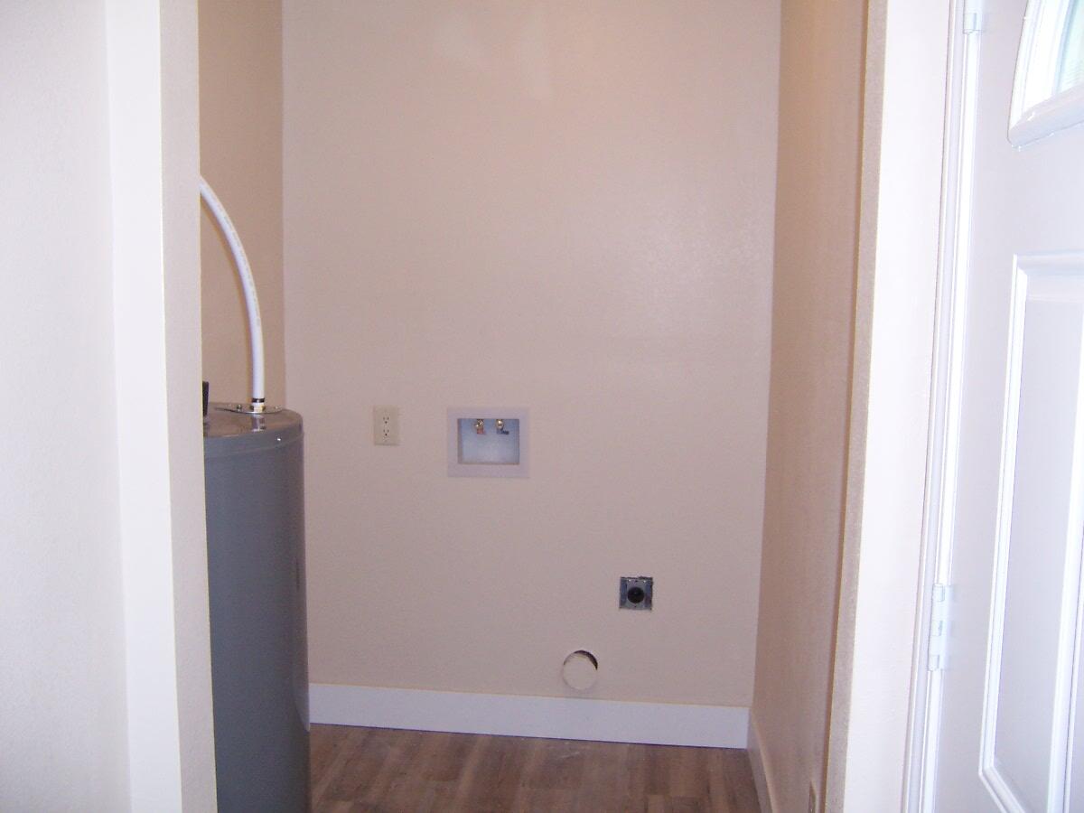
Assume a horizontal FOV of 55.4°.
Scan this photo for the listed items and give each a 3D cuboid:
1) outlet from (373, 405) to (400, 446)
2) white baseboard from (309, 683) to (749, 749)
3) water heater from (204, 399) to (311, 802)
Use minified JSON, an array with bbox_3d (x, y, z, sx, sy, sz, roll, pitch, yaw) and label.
[{"bbox_3d":[-0.465,0.059,3.090,0.072,0.115,0.007,2,7,6],"label":"outlet"},{"bbox_3d":[-0.081,0.946,3.155,1.415,0.132,0.014,2,7,6],"label":"white baseboard"},{"bbox_3d":[-0.730,0.579,2.057,0.490,1.115,0.490,2,7,6],"label":"water heater"}]

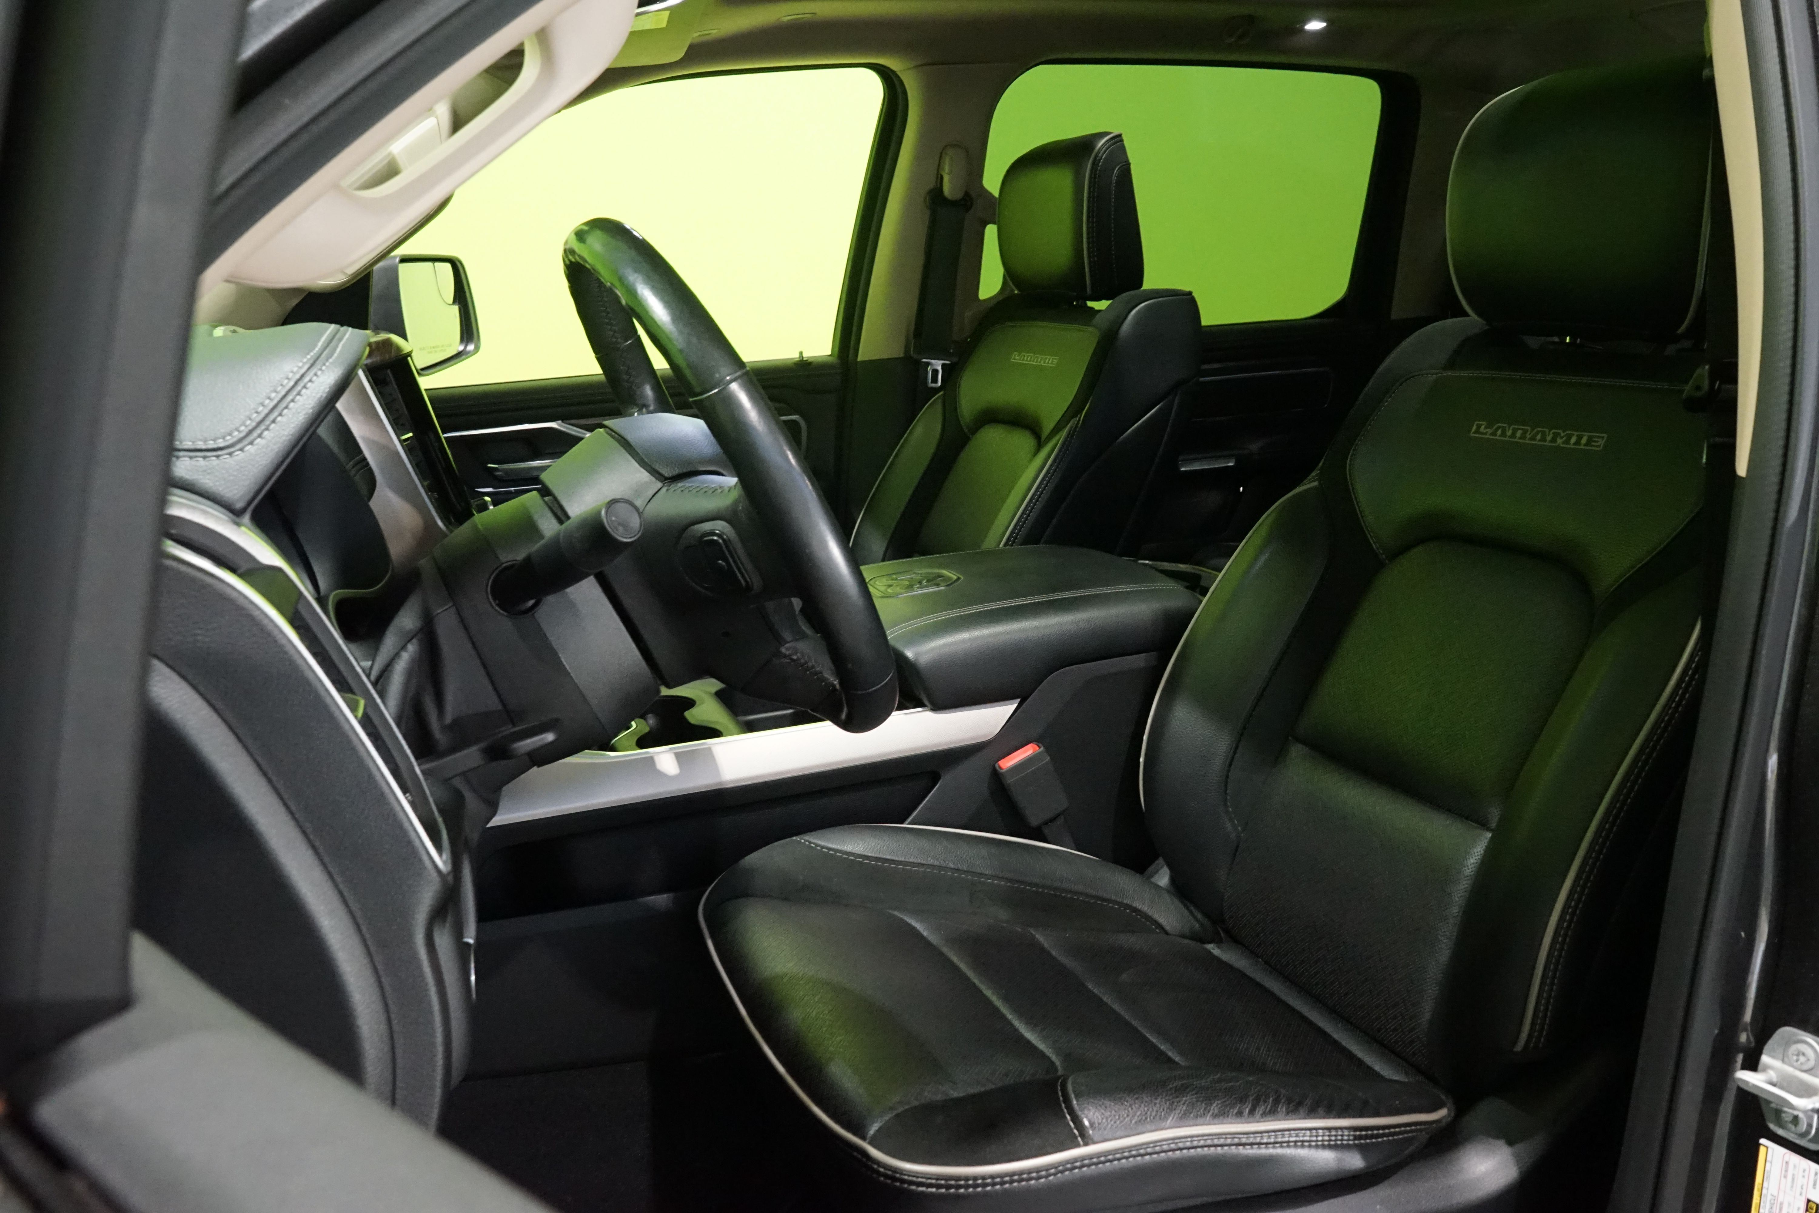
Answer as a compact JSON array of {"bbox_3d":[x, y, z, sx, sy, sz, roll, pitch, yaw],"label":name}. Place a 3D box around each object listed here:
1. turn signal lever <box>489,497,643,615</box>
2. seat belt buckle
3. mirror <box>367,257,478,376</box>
[{"bbox_3d":[-0.197,-0.027,0.807,0.030,0.030,0.132,-13,-6,-44],"label":"turn signal lever"},{"bbox_3d":[0.122,0.176,1.391,0.045,0.068,0.024,-28,16,-10],"label":"seat belt buckle"},{"bbox_3d":[-0.821,-0.477,2.317,0.125,0.190,0.245,1,13,6],"label":"mirror"}]

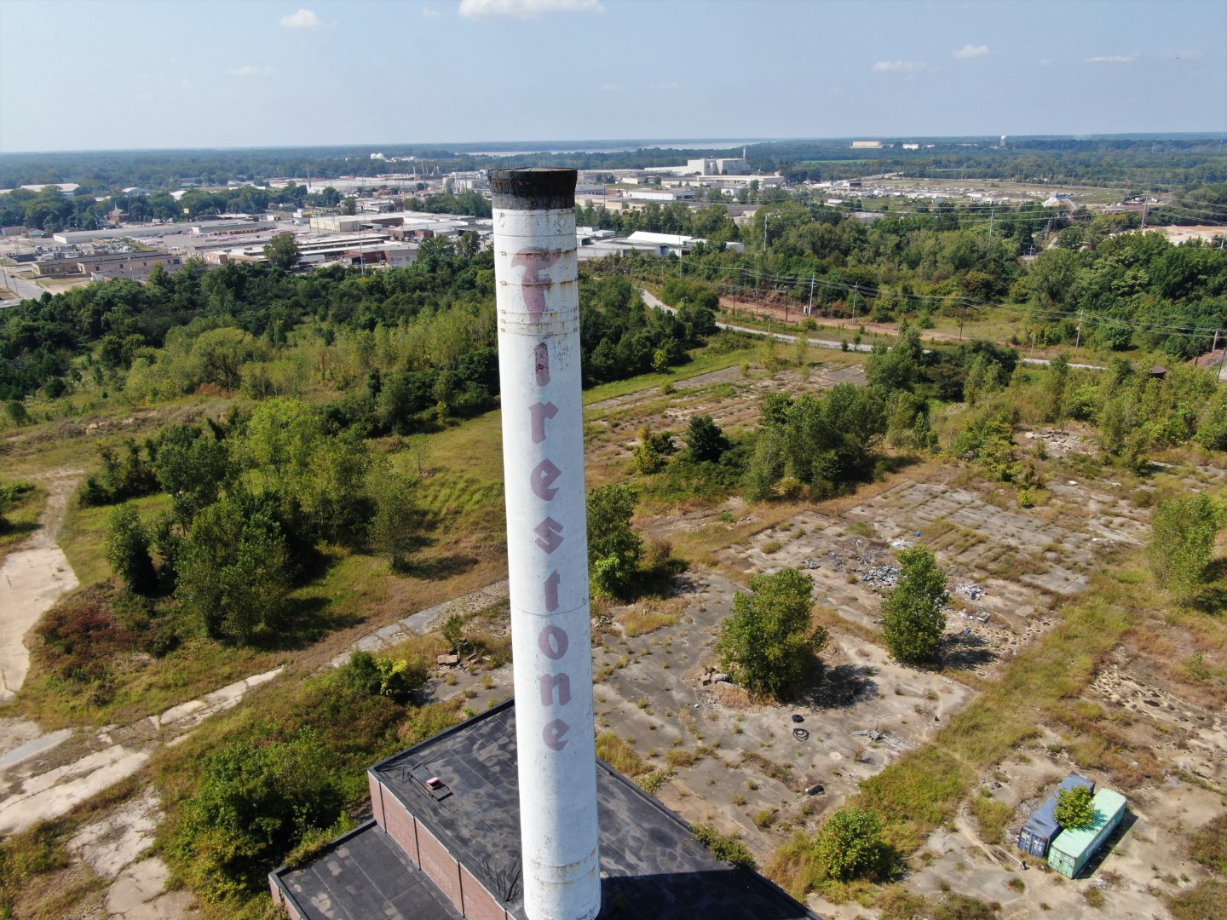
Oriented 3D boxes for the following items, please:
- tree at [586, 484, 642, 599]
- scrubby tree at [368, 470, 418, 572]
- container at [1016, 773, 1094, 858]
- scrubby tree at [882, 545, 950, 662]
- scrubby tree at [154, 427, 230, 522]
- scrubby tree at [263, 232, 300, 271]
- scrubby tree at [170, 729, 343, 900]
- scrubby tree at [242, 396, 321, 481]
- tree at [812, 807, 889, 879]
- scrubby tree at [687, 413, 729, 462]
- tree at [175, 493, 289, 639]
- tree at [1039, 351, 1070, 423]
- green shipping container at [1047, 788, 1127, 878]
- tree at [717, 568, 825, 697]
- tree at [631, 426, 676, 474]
[{"bbox_3d":[-0.076,12.766,141.424,9.700,18.600,9.700,-1,20,0],"label":"tree"},{"bbox_3d":[-37.466,10.279,150.909,8.200,18.000,8.200,-6,21,-14],"label":"scrubby tree"},{"bbox_3d":[47.150,37.550,93.900,12.190,2.590,2.440,-18,26,-39],"label":"container"},{"bbox_3d":[41.110,20.030,121.260,8.560,17.440,8.130,6,21,20],"label":"scrubby tree"},{"bbox_3d":[-79.640,3.520,167.650,13.080,20.490,12.430,-11,22,-25],"label":"scrubby tree"},{"bbox_3d":[-194.270,-122.285,518.277,21.300,21.700,20.500,-8,21,-19],"label":"scrubby tree"},{"bbox_3d":[-35.780,35.490,89.710,15.880,12.200,15.090,-11,22,-25],"label":"scrubby tree"},{"bbox_3d":[-71.010,-3.910,190.620,15.820,18.540,15.030,-9,21,-20],"label":"scrubby tree"},{"bbox_3d":[23.810,38.400,88.710,7.420,5.620,7.050,6,21,17],"label":"tree"},{"bbox_3d":[21.250,-4.640,199.570,9.880,11.040,9.380,1,20,6],"label":"scrubby tree"},{"bbox_3d":[-55.729,16.389,130.091,16.000,21.300,15.000,-10,22,-24],"label":"tree"},{"bbox_3d":[111.139,-18.082,223.099,6.900,17.400,6.900,9,22,26],"label":"tree"},{"bbox_3d":[49.345,38.611,92.043,12.190,2.590,2.440,-17,26,-38],"label":"green shipping container"},{"bbox_3d":[20.460,22.610,116.540,14.230,16.430,13.520,3,20,10],"label":"tree"},{"bbox_3d":[8.720,-2.210,194.440,9.250,10.340,8.780,0,20,3],"label":"tree"}]

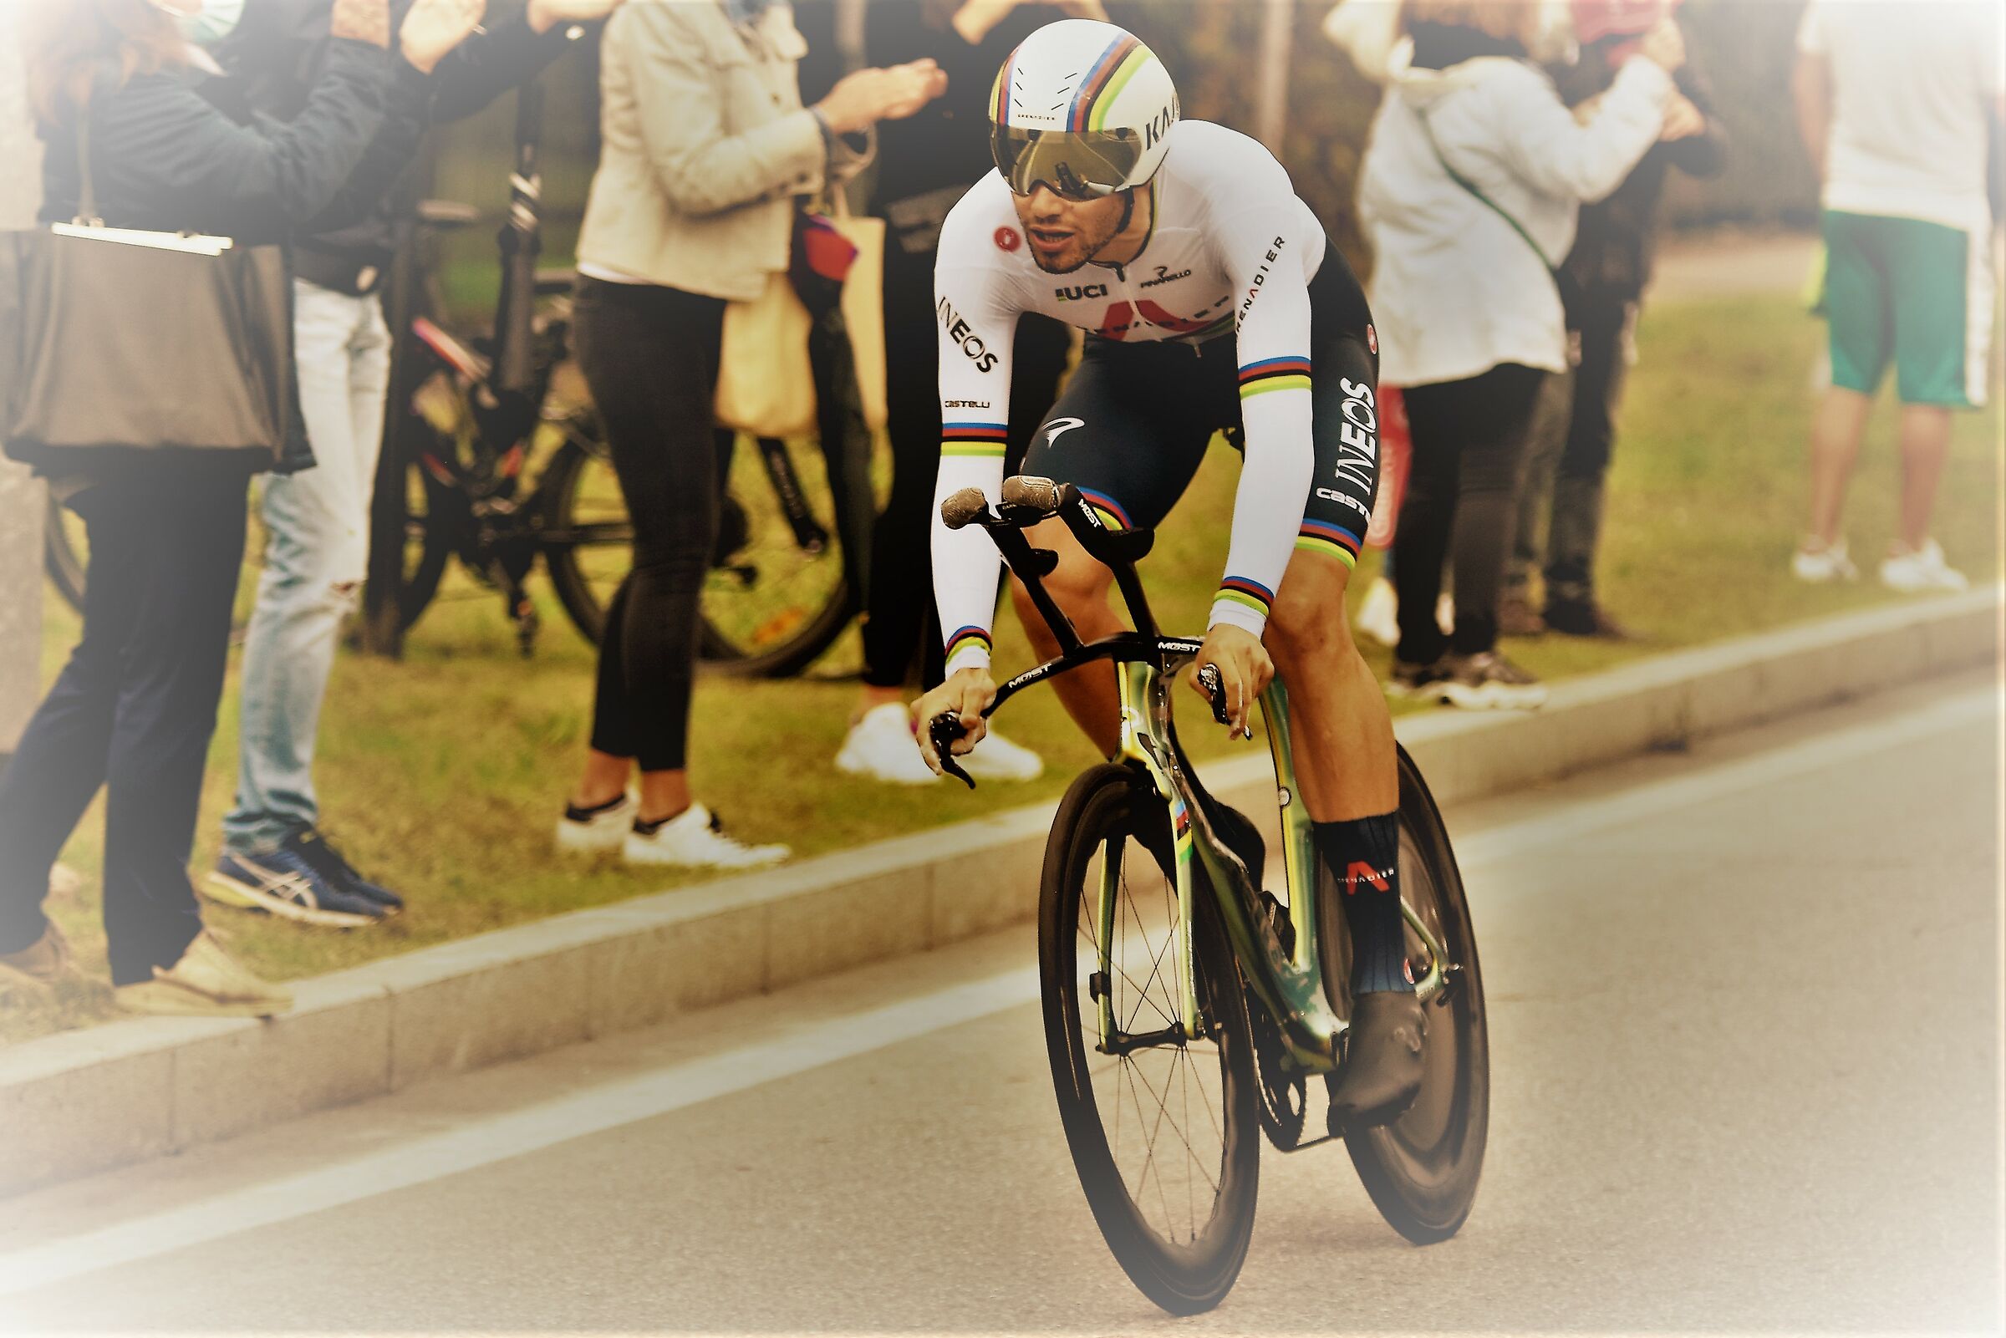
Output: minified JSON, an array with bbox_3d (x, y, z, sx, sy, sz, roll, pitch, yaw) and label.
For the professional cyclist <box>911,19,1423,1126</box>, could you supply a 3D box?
[{"bbox_3d":[0.250,-0.114,11.760,0.510,1.380,1.000,-4,0,20],"label":"professional cyclist"}]

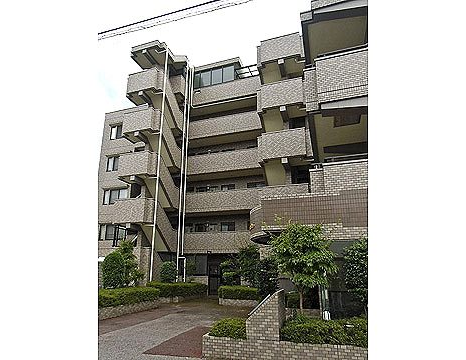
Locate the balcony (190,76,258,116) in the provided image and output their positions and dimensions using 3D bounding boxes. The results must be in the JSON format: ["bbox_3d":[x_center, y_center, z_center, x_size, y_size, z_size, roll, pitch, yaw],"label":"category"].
[{"bbox_3d":[-0.463,-6.525,25.570,5.550,1.530,1.400,-6,-18,18],"label":"balcony"}]

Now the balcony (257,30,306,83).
[{"bbox_3d":[2.780,-6.930,19.042,2.750,1.460,1.900,-6,-18,18],"label":"balcony"}]

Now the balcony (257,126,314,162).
[{"bbox_3d":[2.744,-1.548,17.269,2.750,1.430,1.600,-6,-18,18],"label":"balcony"}]

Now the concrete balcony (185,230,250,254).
[{"bbox_3d":[-0.696,4.282,22.402,5.000,1.390,1.400,-6,-18,18],"label":"concrete balcony"}]

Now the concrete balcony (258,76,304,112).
[{"bbox_3d":[2.738,-4.238,18.081,2.750,1.450,1.600,-6,-18,18],"label":"concrete balcony"}]

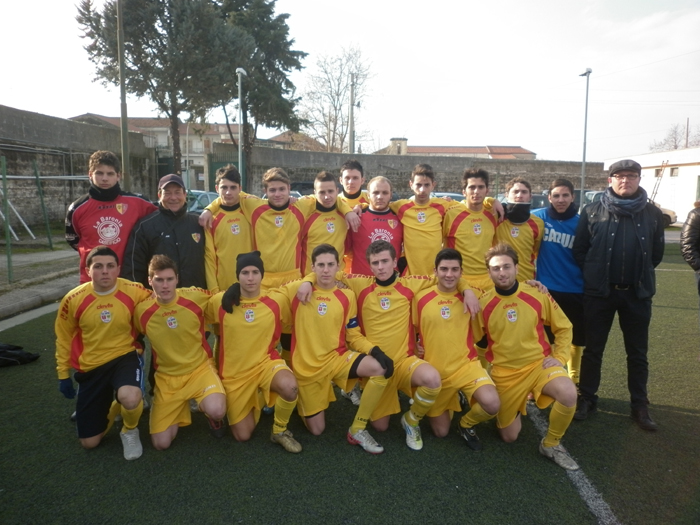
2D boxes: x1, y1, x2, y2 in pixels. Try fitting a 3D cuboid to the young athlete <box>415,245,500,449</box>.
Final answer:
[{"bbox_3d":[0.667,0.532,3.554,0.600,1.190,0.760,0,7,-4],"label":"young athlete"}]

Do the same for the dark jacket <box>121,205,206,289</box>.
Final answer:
[{"bbox_3d":[-1.342,-0.032,4.074,0.620,0.780,0.340,-1,7,-8],"label":"dark jacket"}]

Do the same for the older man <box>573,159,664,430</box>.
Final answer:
[{"bbox_3d":[1.847,0.204,3.917,0.570,1.800,0.400,4,7,22],"label":"older man"}]

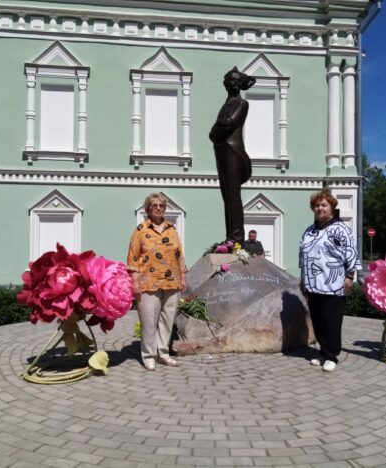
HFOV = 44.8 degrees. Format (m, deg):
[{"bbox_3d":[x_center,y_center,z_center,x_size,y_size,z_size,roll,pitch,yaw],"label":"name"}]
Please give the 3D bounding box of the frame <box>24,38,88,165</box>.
[{"bbox_3d":[-2.939,-2.837,10.150,1.350,2.650,0.240,1,-2,-7],"label":"frame"}]

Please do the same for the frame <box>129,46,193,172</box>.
[{"bbox_3d":[-0.685,-2.664,10.043,1.335,2.645,0.200,1,-1,-7],"label":"frame"}]

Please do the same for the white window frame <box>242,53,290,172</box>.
[{"bbox_3d":[1.488,-2.647,10.305,1.279,2.627,0.200,1,-1,-7],"label":"white window frame"}]

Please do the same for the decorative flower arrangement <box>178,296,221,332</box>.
[{"bbox_3d":[0.071,0.861,5.140,0.460,0.380,0.340,0,-2,0],"label":"decorative flower arrangement"}]

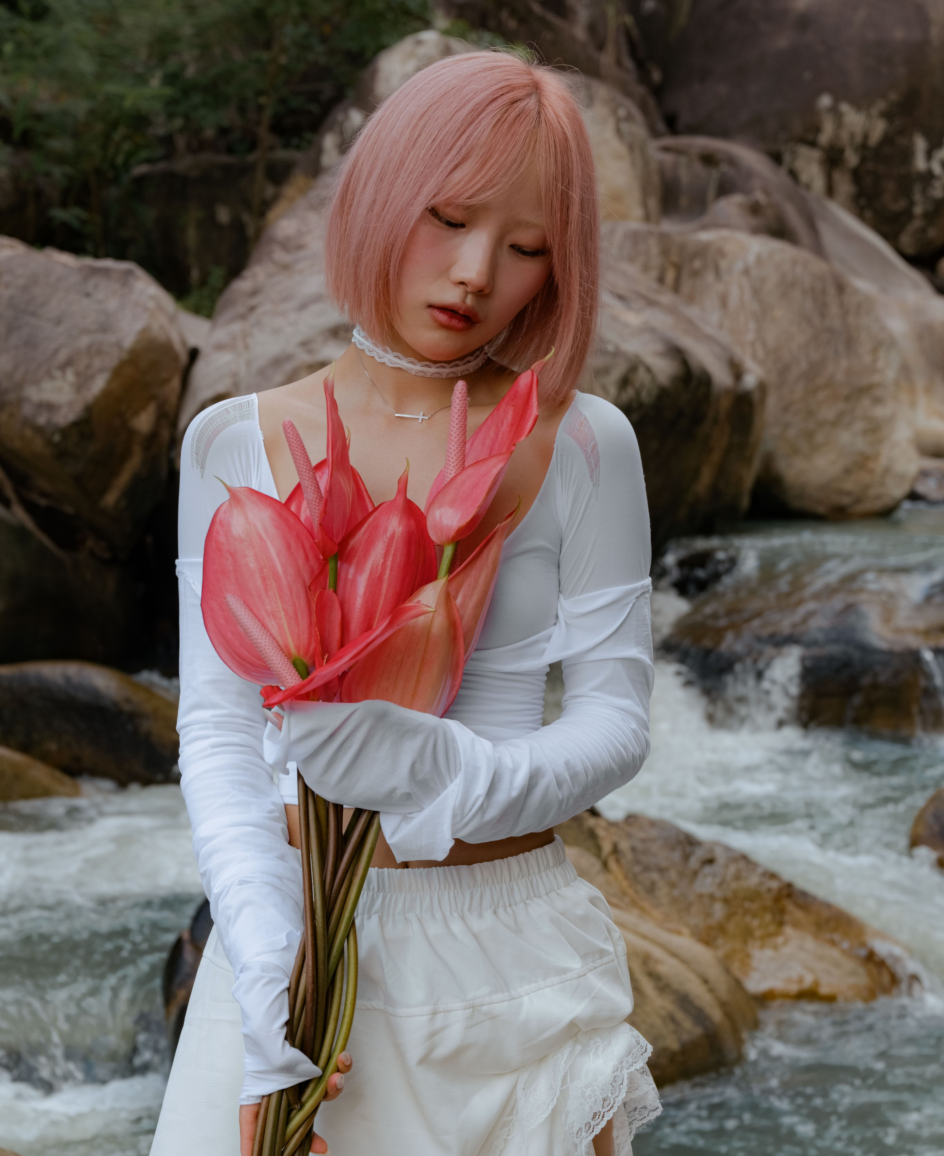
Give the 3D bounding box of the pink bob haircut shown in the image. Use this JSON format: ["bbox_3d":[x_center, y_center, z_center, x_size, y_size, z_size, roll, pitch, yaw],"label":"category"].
[{"bbox_3d":[-0.005,-0.278,2.200,0.220,0.265,0.235,10,14,-10],"label":"pink bob haircut"}]

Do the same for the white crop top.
[{"bbox_3d":[-0.045,0.133,2.200,0.375,0.535,0.280,1,6,7],"label":"white crop top"}]

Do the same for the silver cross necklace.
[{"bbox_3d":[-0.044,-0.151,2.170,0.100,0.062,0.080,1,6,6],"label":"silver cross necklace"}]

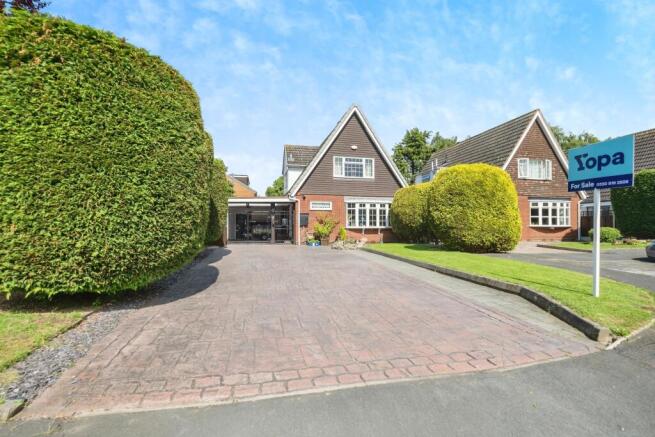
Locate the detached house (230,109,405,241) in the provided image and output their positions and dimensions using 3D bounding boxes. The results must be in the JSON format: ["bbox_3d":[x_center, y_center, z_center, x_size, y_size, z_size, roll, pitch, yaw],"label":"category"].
[{"bbox_3d":[-1.304,-2.335,19.092,9.800,7.390,10.300,0,0,-15],"label":"detached house"}]

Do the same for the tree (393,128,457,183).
[{"bbox_3d":[12.100,-4.900,34.000,7.500,12.500,7.500,0,0,0],"label":"tree"}]

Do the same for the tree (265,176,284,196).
[{"bbox_3d":[-4.700,-1.450,28.000,4.000,5.700,4.000,0,0,0],"label":"tree"}]

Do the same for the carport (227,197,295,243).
[{"bbox_3d":[-3.876,0.170,15.865,3.160,2.340,5.400,0,0,-15],"label":"carport"}]

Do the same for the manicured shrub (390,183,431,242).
[{"bbox_3d":[4.320,-0.240,13.600,2.250,3.120,2.400,0,0,-15],"label":"manicured shrub"}]

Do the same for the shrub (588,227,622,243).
[{"bbox_3d":[14.800,0.830,14.600,1.400,0.870,1.400,0,0,-10],"label":"shrub"}]

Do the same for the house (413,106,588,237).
[{"bbox_3d":[10.860,-2.430,20.600,6.800,7.380,10.800,0,0,-10],"label":"house"}]

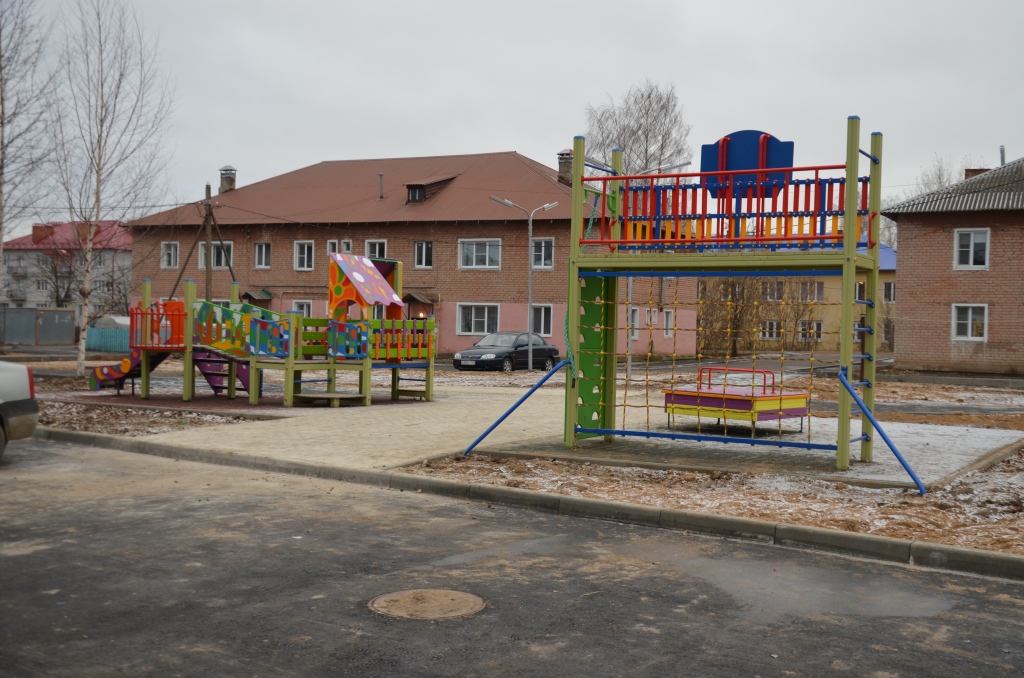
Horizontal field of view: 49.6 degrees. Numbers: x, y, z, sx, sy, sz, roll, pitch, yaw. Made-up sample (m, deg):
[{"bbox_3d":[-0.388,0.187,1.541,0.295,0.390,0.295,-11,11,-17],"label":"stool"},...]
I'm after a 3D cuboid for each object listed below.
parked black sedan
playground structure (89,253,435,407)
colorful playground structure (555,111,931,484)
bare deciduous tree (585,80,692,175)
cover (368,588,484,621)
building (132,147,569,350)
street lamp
[{"bbox_3d":[-0.186,0.482,39.500,1.740,1.420,4.500,2,1,34],"label":"parked black sedan"},{"bbox_3d":[-4.495,-0.262,18.950,6.300,2.600,3.200,2,1,8],"label":"playground structure"},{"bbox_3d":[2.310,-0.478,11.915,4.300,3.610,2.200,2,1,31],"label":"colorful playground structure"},{"bbox_3d":[8.133,-8.069,72.141,7.500,17.500,7.500,1,1,0],"label":"bare deciduous tree"},{"bbox_3d":[-0.488,1.555,6.392,0.690,0.050,0.690,1,1,0],"label":"cover"},{"bbox_3d":[-5.217,-4.346,56.490,26.900,9.900,12.400,2,1,27],"label":"building"},{"bbox_3d":[0.511,-1.920,37.452,2.800,5.980,0.600,1,1,-38],"label":"street lamp"}]

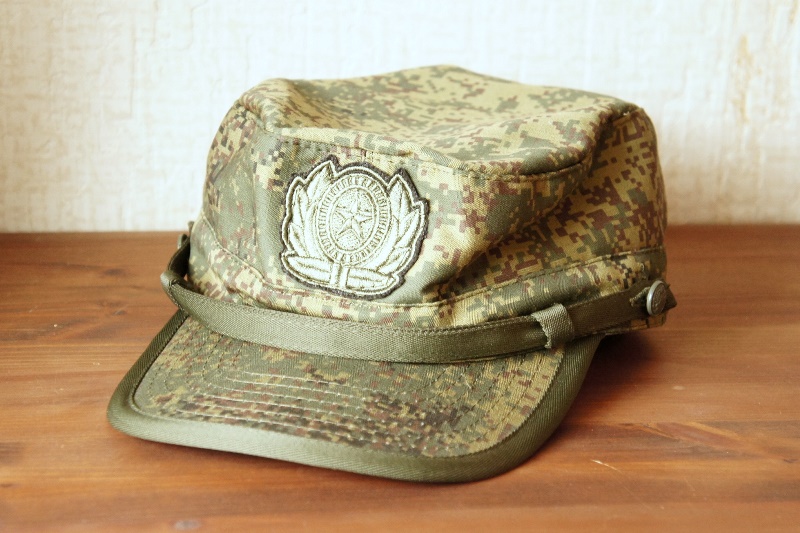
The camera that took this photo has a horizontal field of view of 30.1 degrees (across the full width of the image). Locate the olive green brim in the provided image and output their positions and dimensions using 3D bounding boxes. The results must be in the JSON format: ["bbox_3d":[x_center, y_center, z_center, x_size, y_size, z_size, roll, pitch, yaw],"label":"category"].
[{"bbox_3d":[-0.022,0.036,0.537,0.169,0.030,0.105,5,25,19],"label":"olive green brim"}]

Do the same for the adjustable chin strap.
[{"bbox_3d":[-0.008,0.011,0.568,0.214,0.026,0.091,5,15,19],"label":"adjustable chin strap"}]

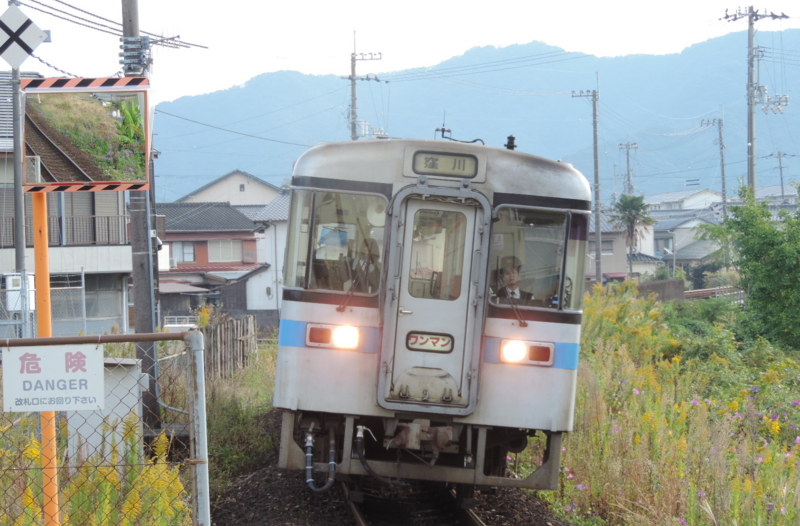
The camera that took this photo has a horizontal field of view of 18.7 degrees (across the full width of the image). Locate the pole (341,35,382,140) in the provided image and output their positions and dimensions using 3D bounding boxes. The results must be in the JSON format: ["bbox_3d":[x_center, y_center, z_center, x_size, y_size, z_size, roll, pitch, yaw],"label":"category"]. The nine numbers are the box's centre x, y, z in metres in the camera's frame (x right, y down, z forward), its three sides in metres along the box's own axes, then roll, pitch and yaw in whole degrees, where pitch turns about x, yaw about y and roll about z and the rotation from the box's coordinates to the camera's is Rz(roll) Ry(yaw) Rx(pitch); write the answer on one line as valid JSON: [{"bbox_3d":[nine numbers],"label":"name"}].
[{"bbox_3d":[-1.872,-4.168,118.000,2.000,13.936,0.800,0,0,0],"label":"pole"}]

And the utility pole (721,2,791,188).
[{"bbox_3d":[14.251,-3.717,97.000,2.700,13.033,1.000,0,0,0],"label":"utility pole"}]

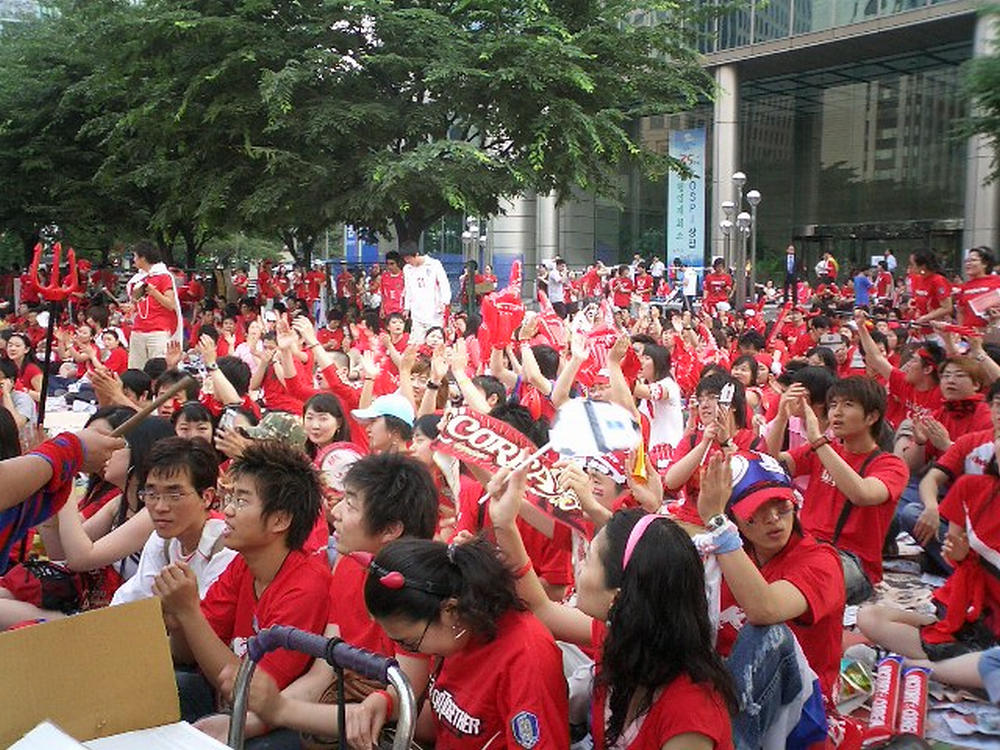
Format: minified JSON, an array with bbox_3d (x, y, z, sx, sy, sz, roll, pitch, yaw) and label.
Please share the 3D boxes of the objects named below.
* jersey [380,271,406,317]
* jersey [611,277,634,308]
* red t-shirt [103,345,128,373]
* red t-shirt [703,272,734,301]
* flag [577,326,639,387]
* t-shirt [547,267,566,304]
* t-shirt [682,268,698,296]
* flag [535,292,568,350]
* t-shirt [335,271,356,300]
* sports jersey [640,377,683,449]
[{"bbox_3d":[-1.339,-1.017,13.500,0.420,0.580,0.280,0,5,6],"label":"jersey"},{"bbox_3d":[2.326,-1.567,20.300,0.480,0.600,0.280,-1,5,-6],"label":"jersey"},{"bbox_3d":[-3.823,-0.124,10.600,0.370,0.440,0.260,3,6,30],"label":"red t-shirt"},{"bbox_3d":[3.520,-1.408,17.300,0.490,0.560,0.280,0,5,3],"label":"red t-shirt"},{"bbox_3d":[0.588,-0.102,5.900,0.360,0.370,0.150,0,5,0],"label":"flag"},{"bbox_3d":[1.136,-1.790,21.500,0.300,0.700,0.460,4,7,37],"label":"t-shirt"},{"bbox_3d":[4.456,-2.163,25.000,0.300,0.680,0.450,3,6,28],"label":"t-shirt"},{"bbox_3d":[0.332,-0.339,6.900,0.240,0.400,0.140,-1,5,-10],"label":"flag"},{"bbox_3d":[-2.915,-1.700,20.300,0.420,0.560,0.280,-1,5,-9],"label":"t-shirt"},{"bbox_3d":[0.918,0.233,6.000,0.260,0.470,0.400,0,5,-5],"label":"sports jersey"}]

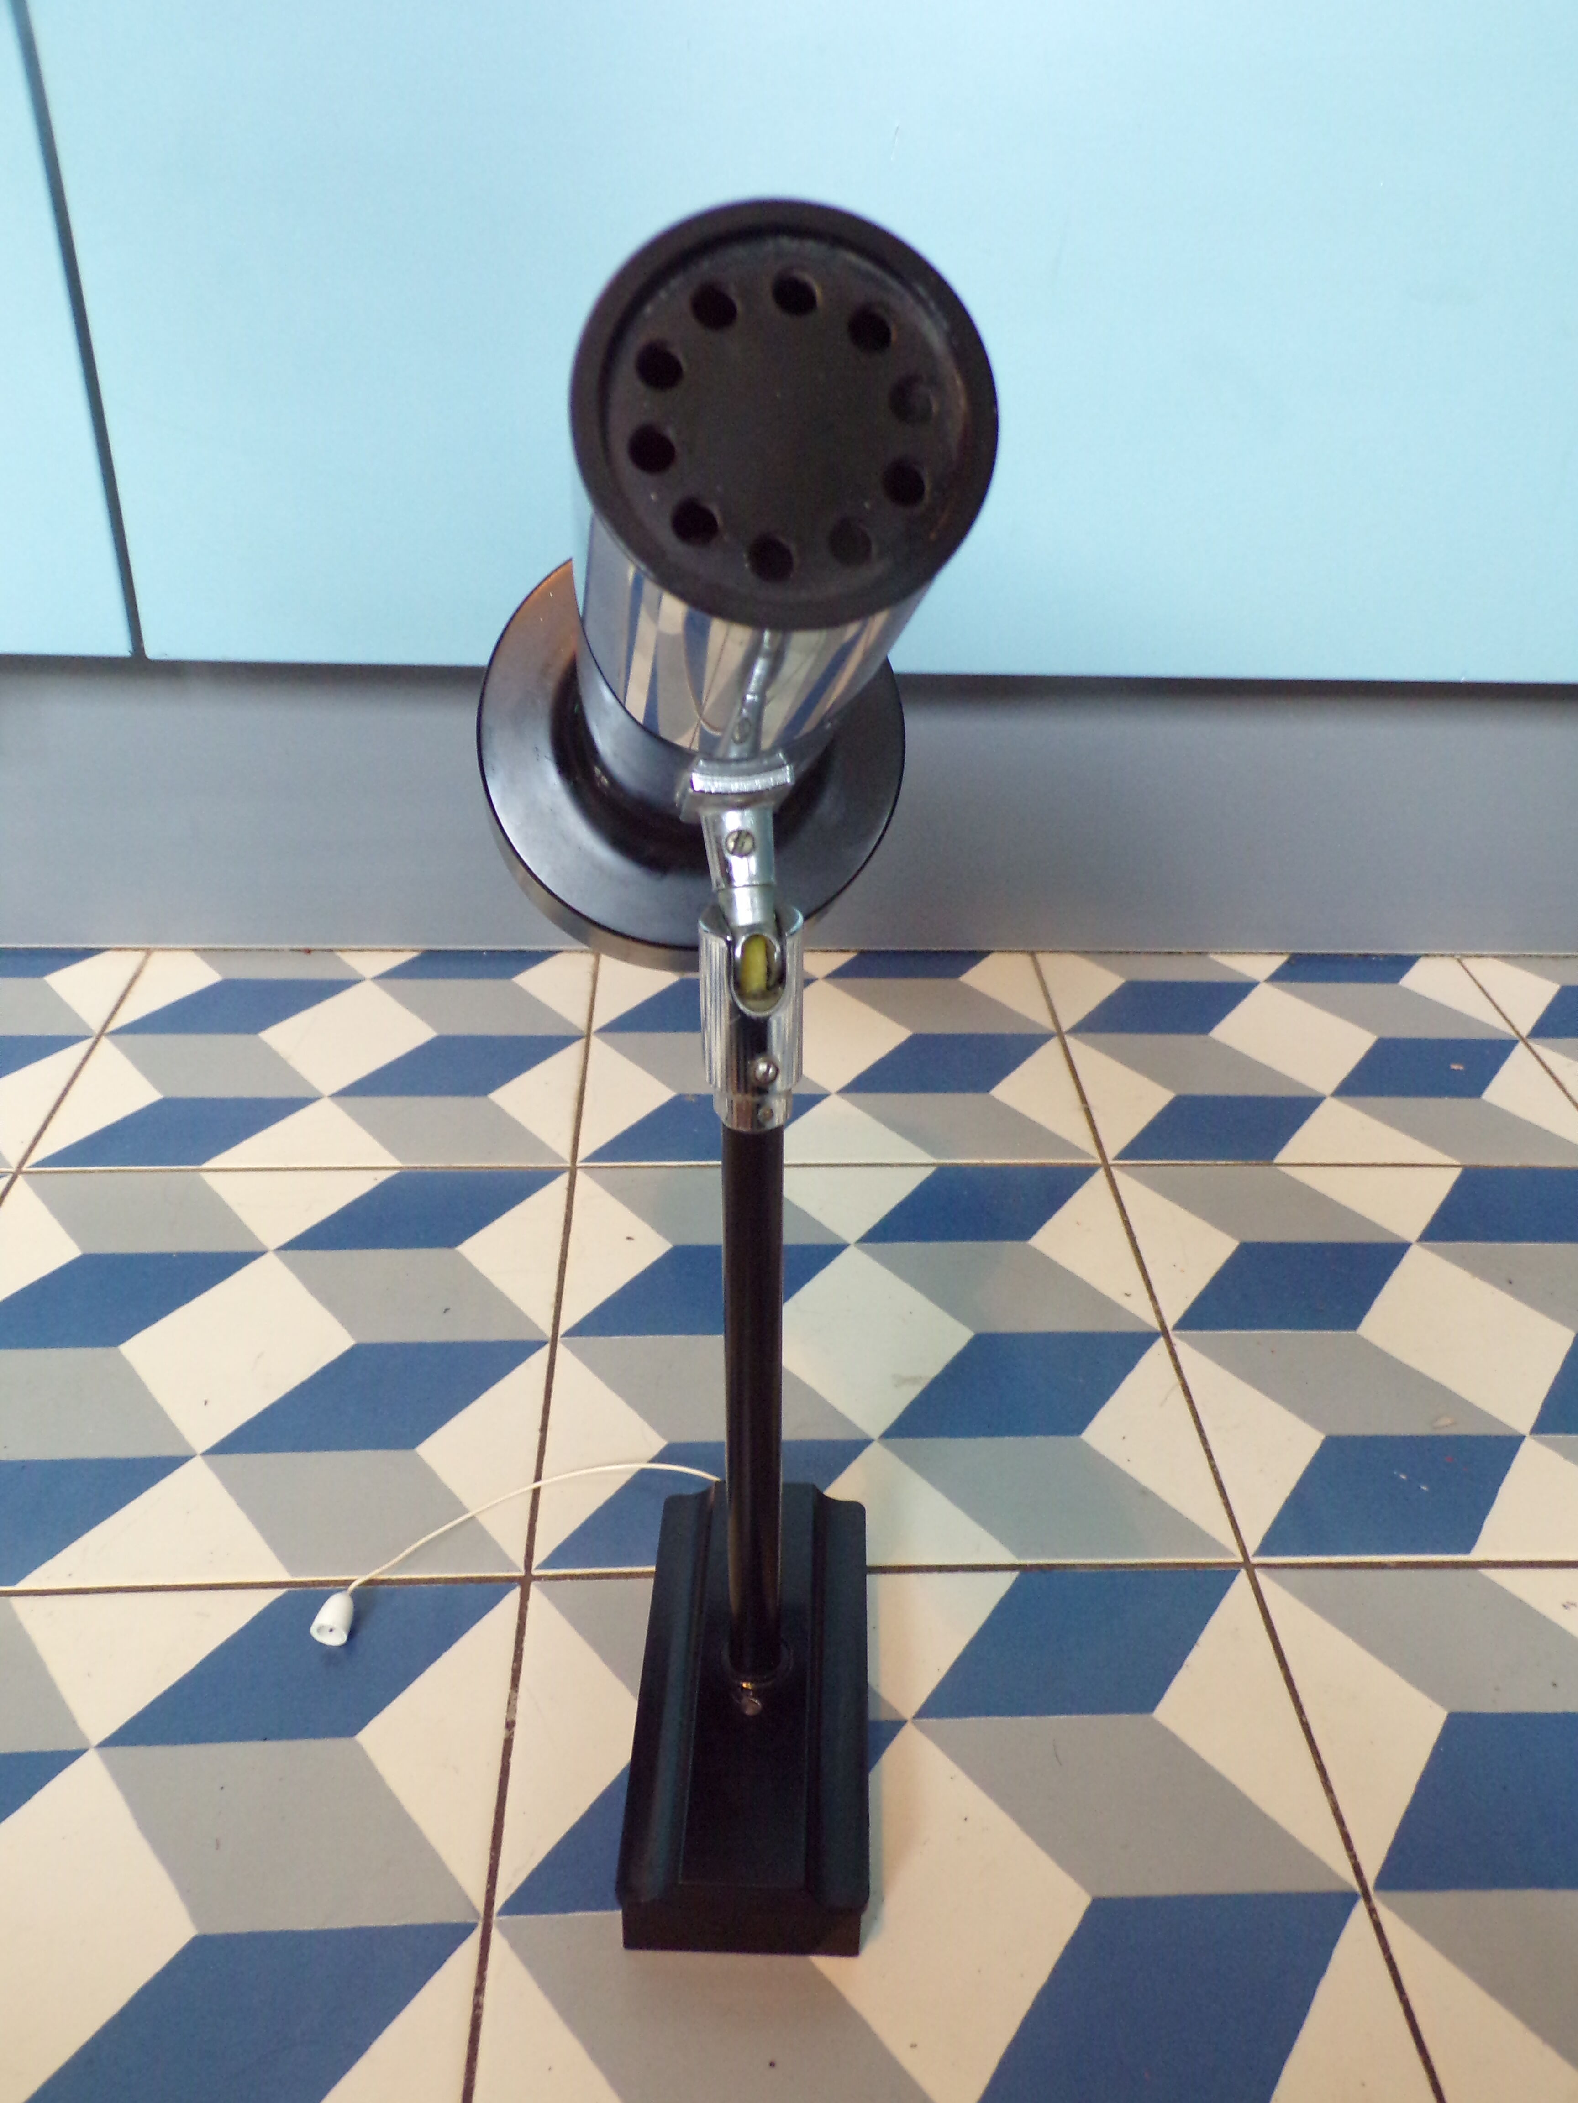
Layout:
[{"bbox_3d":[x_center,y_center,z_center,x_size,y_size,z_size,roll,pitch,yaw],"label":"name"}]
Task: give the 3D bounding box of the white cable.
[{"bbox_3d":[-0.074,0.132,0.466,0.118,0.018,0.034,-13,33,-23],"label":"white cable"}]

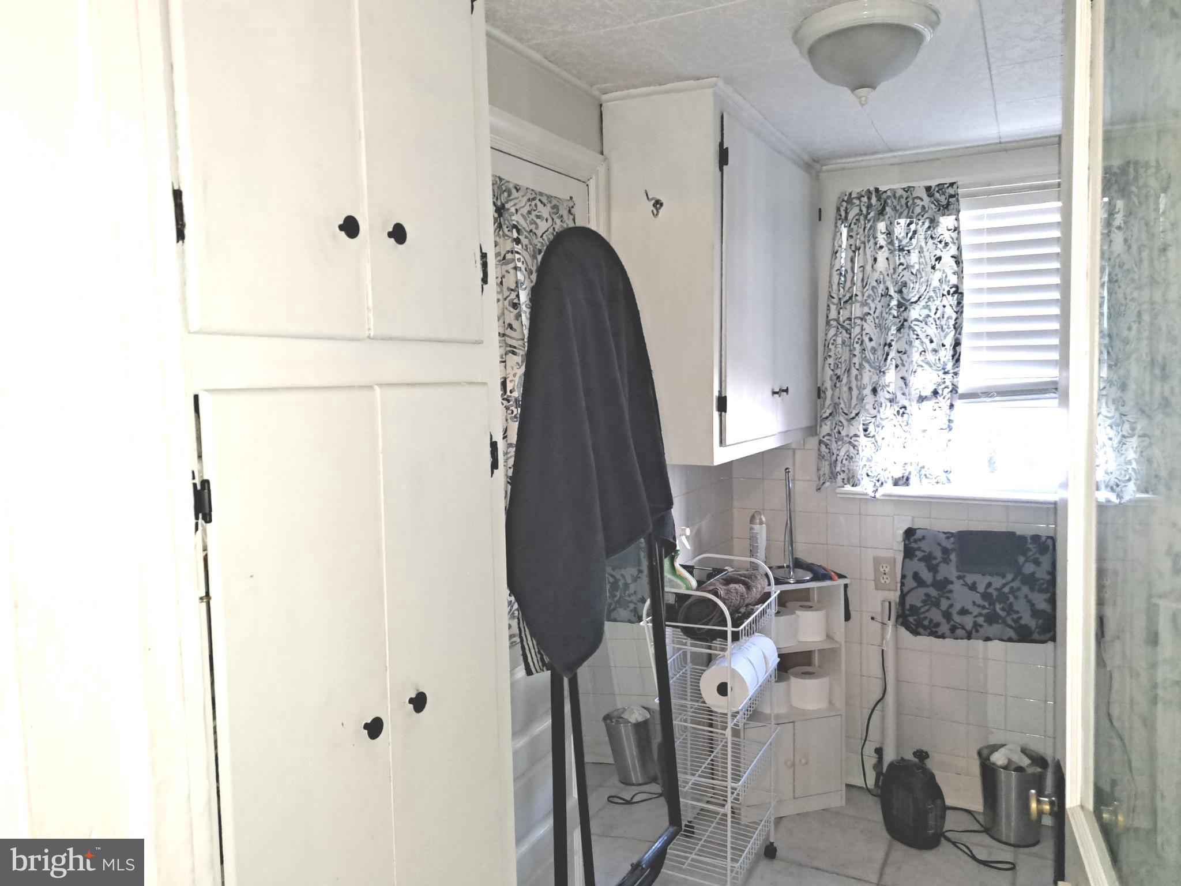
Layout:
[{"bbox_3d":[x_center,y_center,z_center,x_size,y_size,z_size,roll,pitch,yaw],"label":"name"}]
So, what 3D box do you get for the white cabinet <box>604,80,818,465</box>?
[{"bbox_3d":[0.398,-0.416,2.356,0.298,0.862,1.045,1,4,28],"label":"white cabinet"}]

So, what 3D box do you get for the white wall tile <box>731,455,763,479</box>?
[{"bbox_3d":[0.561,0.073,2.908,0.108,0.108,0.010,1,4,29],"label":"white wall tile"}]

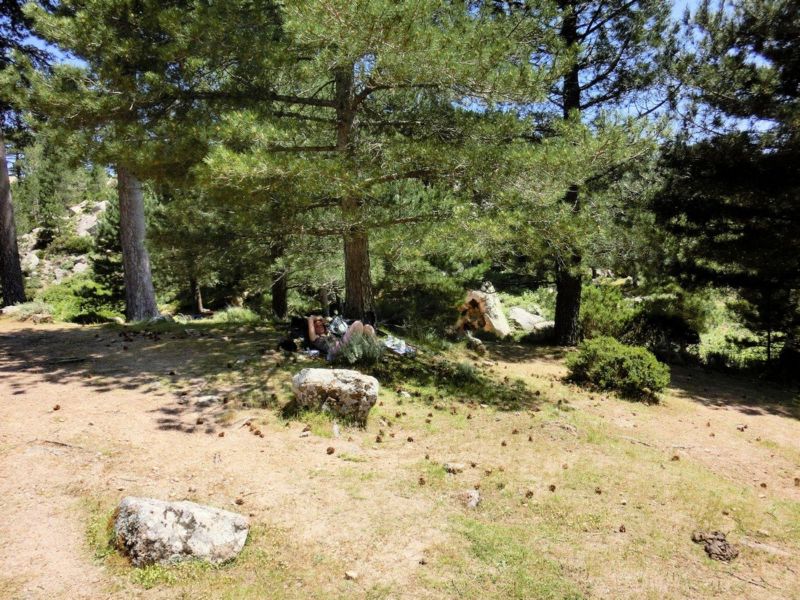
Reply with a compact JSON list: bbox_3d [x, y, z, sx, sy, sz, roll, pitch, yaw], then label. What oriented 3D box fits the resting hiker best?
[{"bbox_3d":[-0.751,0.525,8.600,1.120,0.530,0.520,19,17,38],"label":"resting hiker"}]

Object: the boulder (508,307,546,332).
[{"bbox_3d":[2.482,0.374,12.400,0.850,0.460,0.700,1,6,17],"label":"boulder"}]

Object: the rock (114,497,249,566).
[{"bbox_3d":[-1.102,1.165,3.250,0.640,0.230,0.360,-1,6,2],"label":"rock"}]

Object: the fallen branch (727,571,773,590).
[{"bbox_3d":[1.564,1.244,2.900,0.030,0.020,0.200,-5,7,-39],"label":"fallen branch"}]

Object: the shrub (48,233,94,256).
[{"bbox_3d":[-13.707,-2.316,27.000,1.850,0.950,1.500,-3,6,-27],"label":"shrub"}]

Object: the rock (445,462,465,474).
[{"bbox_3d":[0.360,1.113,4.274,0.125,0.055,0.100,-1,6,0],"label":"rock"}]

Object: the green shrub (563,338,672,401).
[{"bbox_3d":[2.279,0.704,6.750,1.020,0.550,0.850,1,6,18],"label":"green shrub"}]

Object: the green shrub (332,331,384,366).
[{"bbox_3d":[-0.519,0.595,8.100,0.620,0.430,0.520,-1,6,0],"label":"green shrub"}]

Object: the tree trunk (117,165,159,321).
[{"bbox_3d":[-5.052,-1.113,12.570,0.570,3.050,0.570,-3,6,0],"label":"tree trunk"}]

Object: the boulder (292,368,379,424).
[{"bbox_3d":[-0.573,0.858,5.750,0.740,0.380,0.550,-1,6,-6],"label":"boulder"}]

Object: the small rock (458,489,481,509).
[{"bbox_3d":[0.403,1.152,3.755,0.120,0.075,0.110,-1,6,0],"label":"small rock"}]

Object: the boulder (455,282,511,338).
[{"bbox_3d":[1.364,0.182,10.700,0.880,0.860,0.750,1,6,19],"label":"boulder"}]

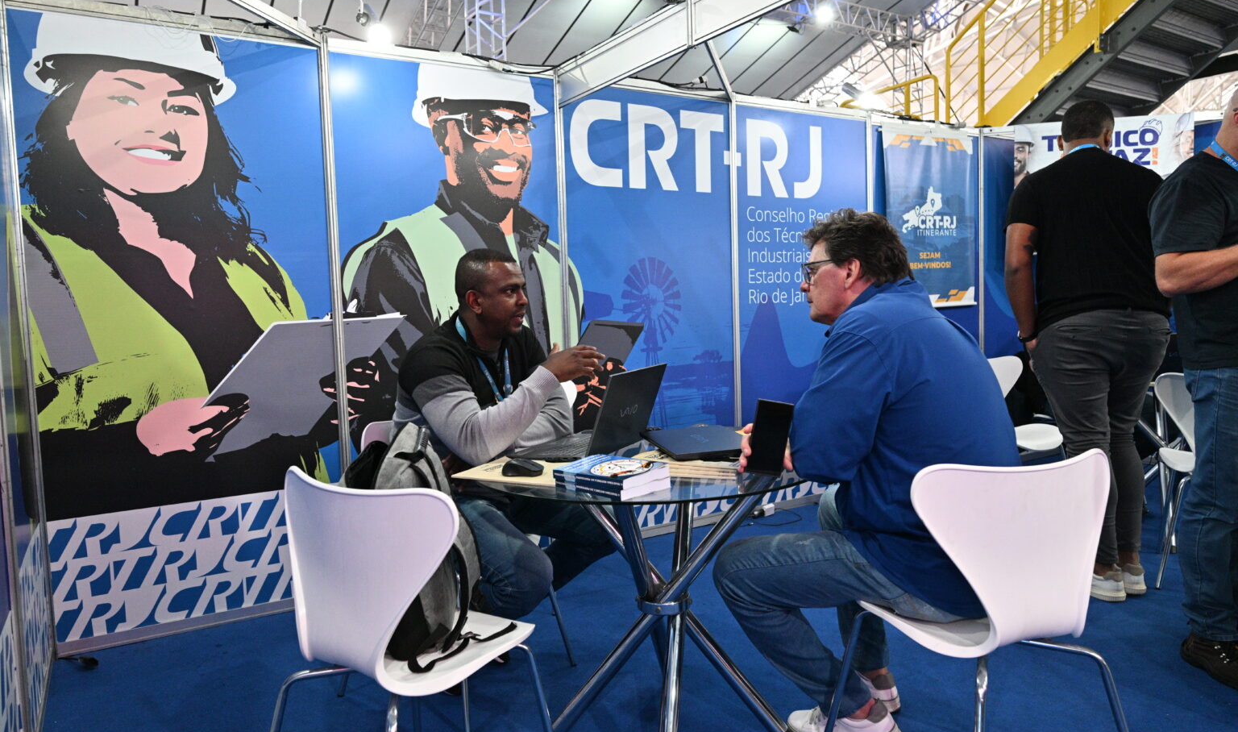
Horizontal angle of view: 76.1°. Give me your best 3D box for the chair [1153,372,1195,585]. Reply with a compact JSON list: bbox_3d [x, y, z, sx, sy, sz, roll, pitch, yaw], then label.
[{"bbox_3d":[2.360,0.421,3.084,0.500,0.815,0.520,0,4,26],"label":"chair"}]

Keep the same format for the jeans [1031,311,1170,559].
[{"bbox_3d":[1.792,0.256,2.969,0.430,0.950,0.320,-1,4,6],"label":"jeans"}]

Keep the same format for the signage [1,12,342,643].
[{"bbox_3d":[-1.523,-0.143,2.849,0.950,2.090,0.040,-4,4,-30],"label":"signage"}]

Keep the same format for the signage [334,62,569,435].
[{"bbox_3d":[-0.669,-0.201,3.335,0.950,2.090,0.040,-4,4,-30],"label":"signage"}]

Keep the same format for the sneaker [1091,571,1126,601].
[{"bbox_3d":[1.764,0.794,3.014,0.108,0.115,0.295,-3,4,-22],"label":"sneaker"}]

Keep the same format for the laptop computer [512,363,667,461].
[{"bbox_3d":[-0.079,0.109,2.084,0.307,0.220,0.345,0,4,26],"label":"laptop computer"}]

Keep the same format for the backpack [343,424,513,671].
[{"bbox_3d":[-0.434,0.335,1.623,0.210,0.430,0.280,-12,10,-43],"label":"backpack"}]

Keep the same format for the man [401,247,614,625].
[{"bbox_3d":[-0.354,0.317,2.263,0.740,1.300,0.580,1,5,34],"label":"man"}]

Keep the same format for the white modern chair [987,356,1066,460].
[{"bbox_3d":[1.913,0.371,3.904,0.510,0.820,0.490,-3,4,-20],"label":"white modern chair"}]

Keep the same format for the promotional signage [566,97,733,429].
[{"bbox_3d":[0.184,-0.259,3.821,0.950,2.090,0.040,-4,4,-30],"label":"promotional signage"}]

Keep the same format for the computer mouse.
[{"bbox_3d":[-0.223,0.240,1.876,0.099,0.037,0.061,0,4,20],"label":"computer mouse"}]

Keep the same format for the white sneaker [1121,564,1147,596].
[{"bbox_3d":[1.970,0.778,3.041,0.105,0.110,0.290,0,4,27],"label":"white sneaker"}]

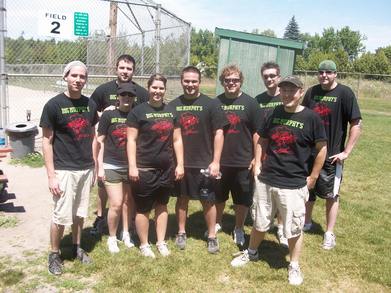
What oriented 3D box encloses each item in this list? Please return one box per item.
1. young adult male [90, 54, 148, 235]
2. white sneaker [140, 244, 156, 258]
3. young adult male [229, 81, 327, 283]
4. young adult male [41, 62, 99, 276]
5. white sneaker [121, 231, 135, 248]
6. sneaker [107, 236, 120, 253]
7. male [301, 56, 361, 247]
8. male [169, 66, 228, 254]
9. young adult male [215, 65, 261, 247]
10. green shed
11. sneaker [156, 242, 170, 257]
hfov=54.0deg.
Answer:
[{"bbox_3d":[-0.800,-0.006,4.037,0.600,1.850,0.400,-1,12,-14],"label":"young adult male"},{"bbox_3d":[-0.450,0.982,3.621,0.095,0.105,0.260,-7,15,-37],"label":"white sneaker"},{"bbox_3d":[0.753,0.257,3.327,0.660,1.710,0.530,5,12,17],"label":"young adult male"},{"bbox_3d":[-1.074,0.182,3.291,0.510,1.770,0.410,-4,13,-23],"label":"young adult male"},{"bbox_3d":[-0.675,0.932,3.829,0.095,0.105,0.260,-6,14,-31],"label":"white sneaker"},{"bbox_3d":[-0.796,0.948,3.735,0.095,0.105,0.260,-3,13,-22],"label":"sneaker"},{"bbox_3d":[1.389,0.073,3.959,0.610,1.850,0.470,7,13,23],"label":"male"},{"bbox_3d":[0.007,0.123,3.722,0.600,1.770,0.400,2,12,2],"label":"male"},{"bbox_3d":[0.427,0.083,3.926,0.560,1.790,0.420,3,12,9],"label":"young adult male"},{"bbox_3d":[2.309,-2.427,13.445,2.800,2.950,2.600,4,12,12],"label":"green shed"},{"bbox_3d":[-0.307,0.978,3.660,0.095,0.105,0.260,-5,13,-27],"label":"sneaker"}]

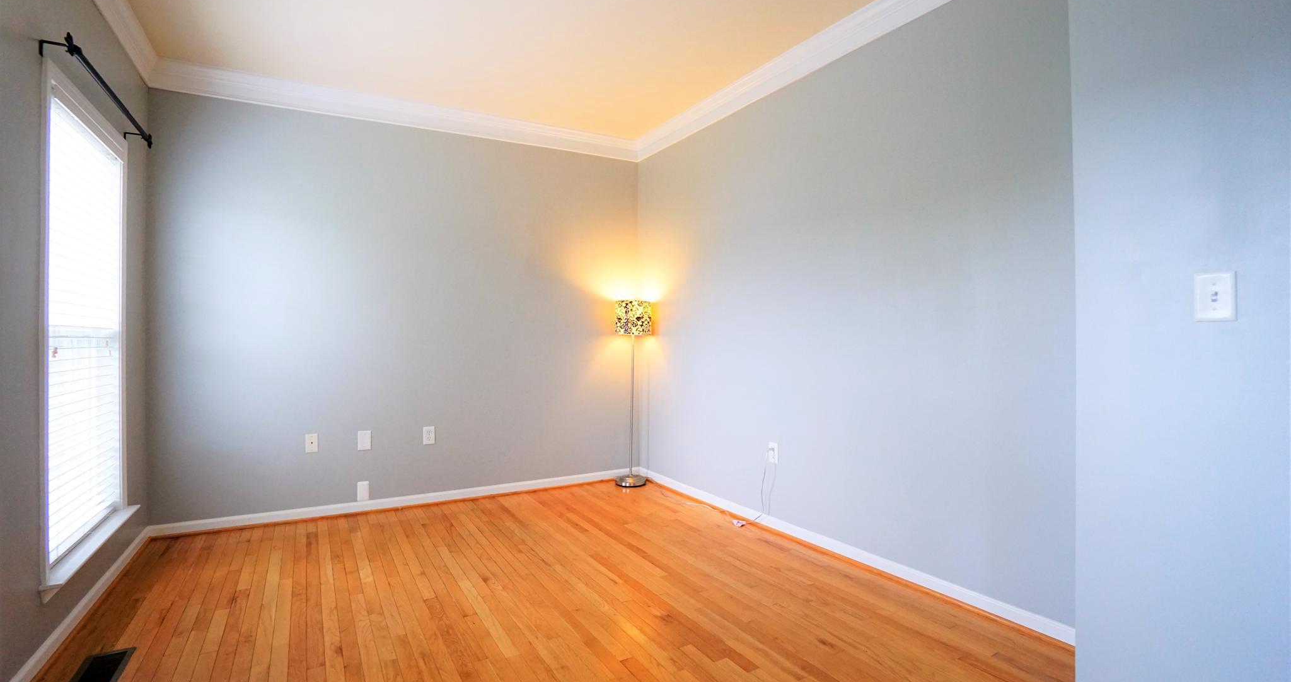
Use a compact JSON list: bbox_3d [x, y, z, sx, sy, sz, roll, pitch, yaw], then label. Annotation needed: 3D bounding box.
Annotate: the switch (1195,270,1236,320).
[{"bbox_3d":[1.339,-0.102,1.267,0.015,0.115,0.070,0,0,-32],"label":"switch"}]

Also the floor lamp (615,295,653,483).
[{"bbox_3d":[-0.103,0.400,4.210,0.283,1.425,0.283,0,0,0],"label":"floor lamp"}]

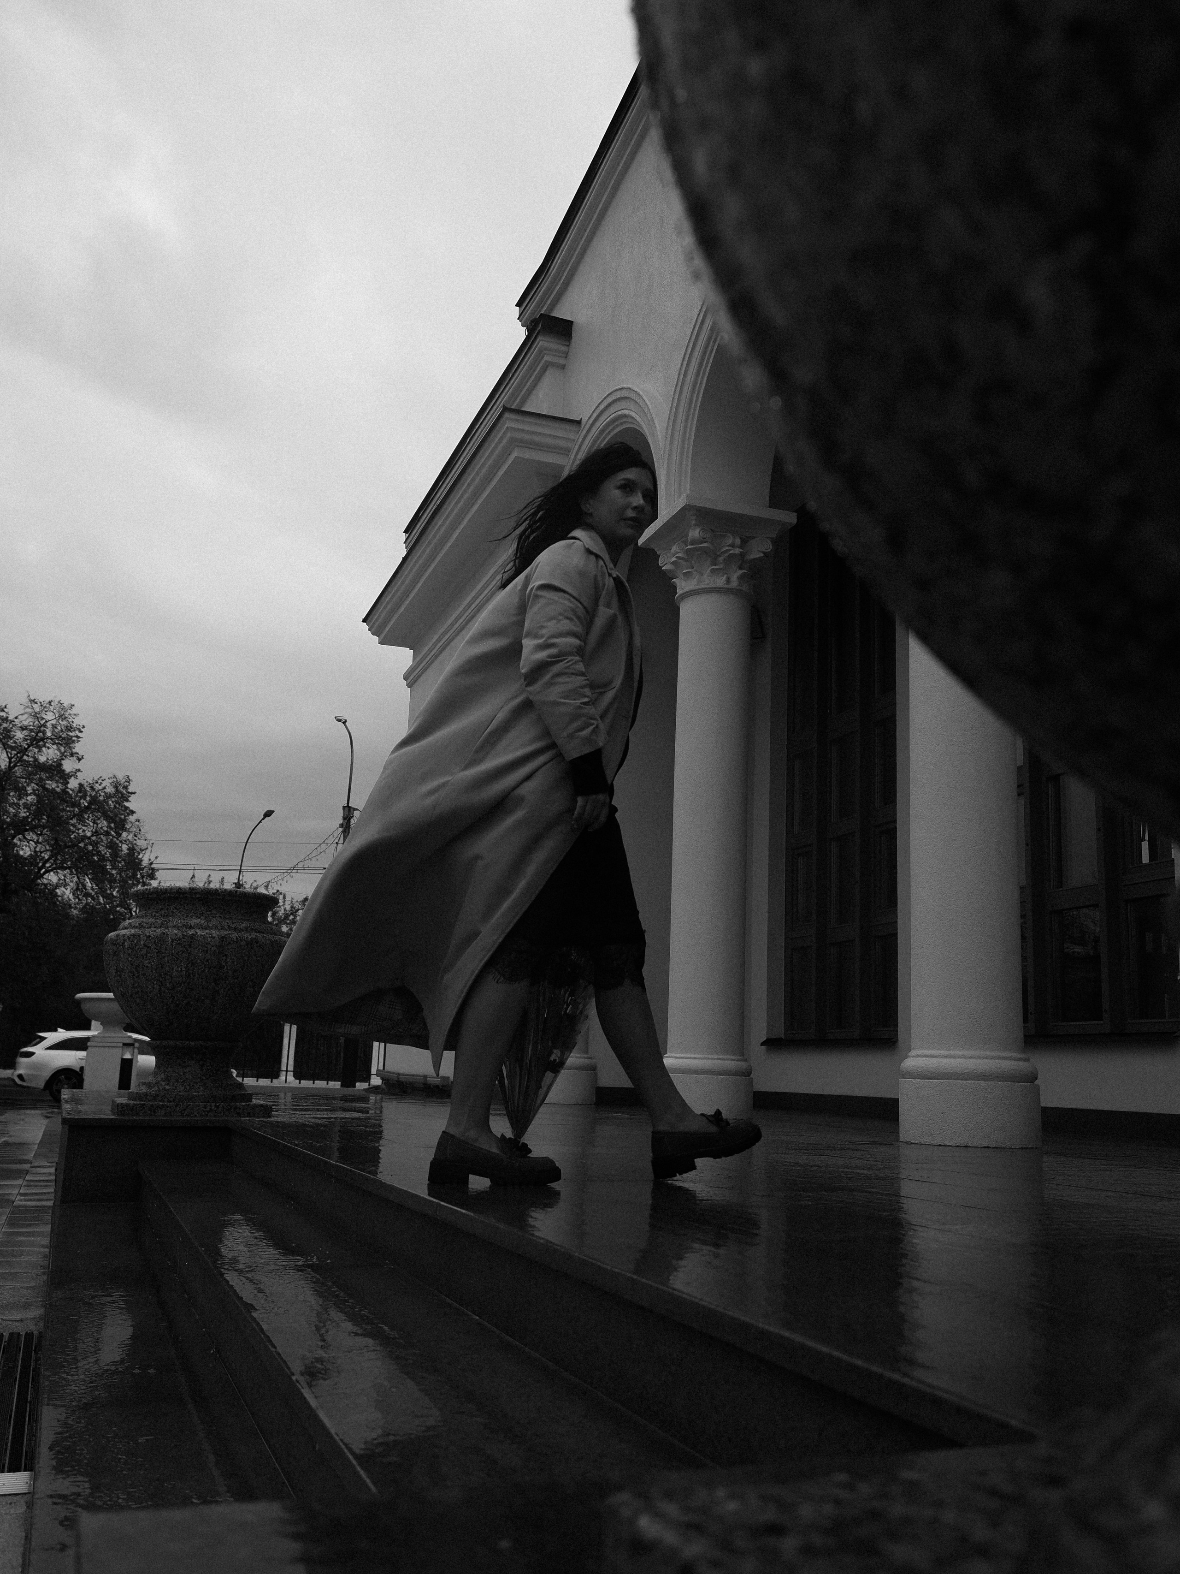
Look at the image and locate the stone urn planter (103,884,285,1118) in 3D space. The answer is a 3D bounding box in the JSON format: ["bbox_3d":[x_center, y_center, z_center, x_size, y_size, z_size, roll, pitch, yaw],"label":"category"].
[{"bbox_3d":[-1.672,0.925,5.816,0.835,0.922,0.835,7,-13,-20],"label":"stone urn planter"}]

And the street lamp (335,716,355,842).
[{"bbox_3d":[-5.802,2.607,32.426,0.500,8.870,1.300,-6,-15,35],"label":"street lamp"}]

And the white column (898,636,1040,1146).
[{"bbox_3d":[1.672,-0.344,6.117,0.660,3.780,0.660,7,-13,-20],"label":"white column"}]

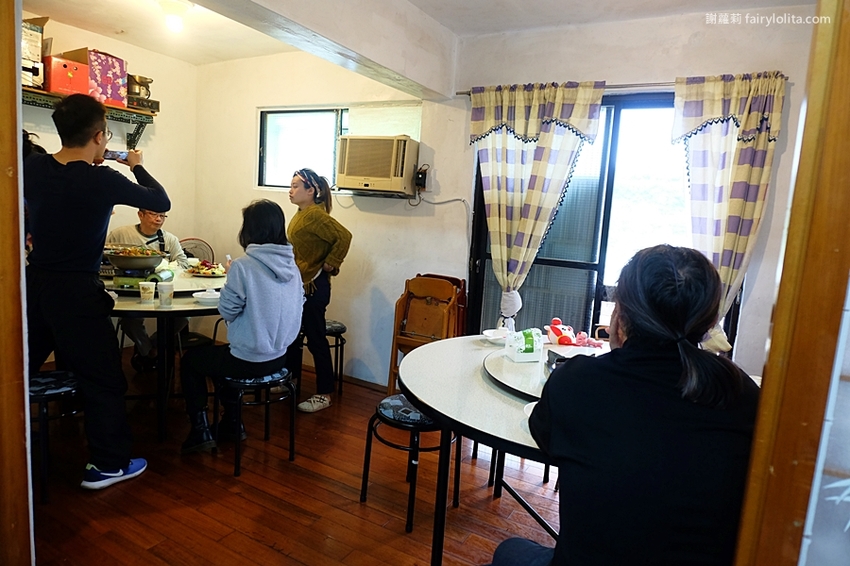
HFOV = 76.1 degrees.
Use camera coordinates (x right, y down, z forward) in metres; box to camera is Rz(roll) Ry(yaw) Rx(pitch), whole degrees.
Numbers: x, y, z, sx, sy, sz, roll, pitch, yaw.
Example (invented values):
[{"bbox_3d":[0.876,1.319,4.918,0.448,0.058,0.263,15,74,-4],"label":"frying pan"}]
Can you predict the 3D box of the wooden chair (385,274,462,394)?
[{"bbox_3d":[-0.004,0.428,3.428,0.420,0.940,0.250,8,9,29],"label":"wooden chair"}]

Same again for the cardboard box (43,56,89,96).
[{"bbox_3d":[-2.378,-1.333,3.543,0.240,0.201,0.218,8,9,29],"label":"cardboard box"}]

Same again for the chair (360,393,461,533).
[{"bbox_3d":[-0.056,0.792,2.469,0.360,0.464,0.360,-3,11,-45],"label":"chair"}]

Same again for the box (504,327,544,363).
[{"bbox_3d":[0.379,0.240,2.093,0.110,0.115,0.090,2,8,-14],"label":"box"}]

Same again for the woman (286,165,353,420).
[{"bbox_3d":[-0.744,0.041,3.596,0.430,1.560,0.460,2,8,-16],"label":"woman"}]

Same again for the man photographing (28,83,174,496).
[{"bbox_3d":[-1.527,0.031,2.564,0.640,1.740,0.540,7,8,22],"label":"man photographing"}]

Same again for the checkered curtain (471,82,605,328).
[{"bbox_3d":[0.599,-0.429,3.235,0.800,1.470,0.140,8,9,29],"label":"checkered curtain"}]

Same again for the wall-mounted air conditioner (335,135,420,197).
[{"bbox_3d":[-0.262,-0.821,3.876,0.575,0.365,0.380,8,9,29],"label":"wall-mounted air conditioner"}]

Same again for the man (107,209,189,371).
[{"bbox_3d":[-2.046,0.074,4.043,0.560,1.200,0.650,0,9,-30],"label":"man"}]

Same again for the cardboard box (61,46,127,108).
[{"bbox_3d":[-2.273,-1.404,3.754,0.280,0.335,0.255,8,9,29],"label":"cardboard box"}]

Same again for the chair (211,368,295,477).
[{"bbox_3d":[-0.887,0.686,2.832,0.360,0.464,0.360,-3,10,-42],"label":"chair"}]

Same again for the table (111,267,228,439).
[{"bbox_3d":[-1.605,0.403,3.428,1.480,0.770,1.480,4,7,-1],"label":"table"}]

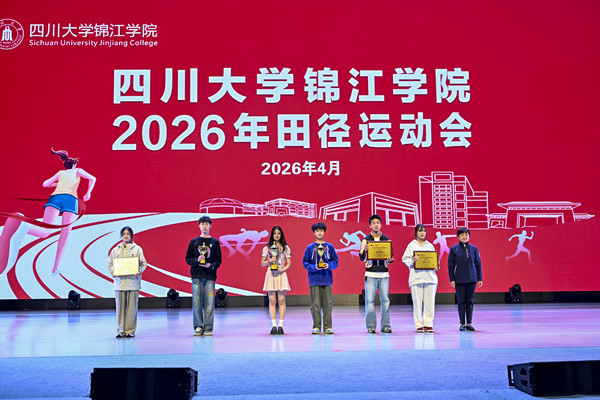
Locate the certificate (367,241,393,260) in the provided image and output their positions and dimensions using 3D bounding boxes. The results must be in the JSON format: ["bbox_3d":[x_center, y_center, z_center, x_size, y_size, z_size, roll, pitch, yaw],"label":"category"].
[{"bbox_3d":[1.212,0.773,10.098,0.374,0.282,0.030,-3,-10,-1],"label":"certificate"}]

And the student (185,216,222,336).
[{"bbox_3d":[-1.469,1.155,10.235,0.552,1.812,0.360,0,-6,-6],"label":"student"}]

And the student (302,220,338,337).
[{"bbox_3d":[0.310,1.202,10.296,0.540,1.689,0.380,0,-6,-2],"label":"student"}]

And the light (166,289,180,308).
[{"bbox_3d":[-3.171,2.464,16.665,0.333,0.473,0.290,0,-6,-3],"label":"light"}]

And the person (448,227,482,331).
[{"bbox_3d":[2.567,1.236,10.457,0.523,1.600,0.320,-1,-6,5],"label":"person"}]

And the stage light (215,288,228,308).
[{"bbox_3d":[-1.948,2.452,16.679,0.318,0.471,0.290,0,-6,-3],"label":"stage light"}]

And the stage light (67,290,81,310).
[{"bbox_3d":[-5.563,2.470,16.441,0.318,0.471,0.290,0,-6,-3],"label":"stage light"}]

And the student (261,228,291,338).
[{"bbox_3d":[-0.371,1.232,10.326,0.455,1.650,0.360,0,-6,-3],"label":"student"}]

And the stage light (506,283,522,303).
[{"bbox_3d":[5.523,2.396,17.101,0.349,0.493,0.290,0,-6,-3],"label":"stage light"}]

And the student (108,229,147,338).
[{"bbox_3d":[-2.589,1.230,10.065,0.570,1.654,0.400,0,-6,-7],"label":"student"}]

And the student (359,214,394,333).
[{"bbox_3d":[1.173,1.137,10.338,0.532,1.806,0.420,-1,-6,0],"label":"student"}]

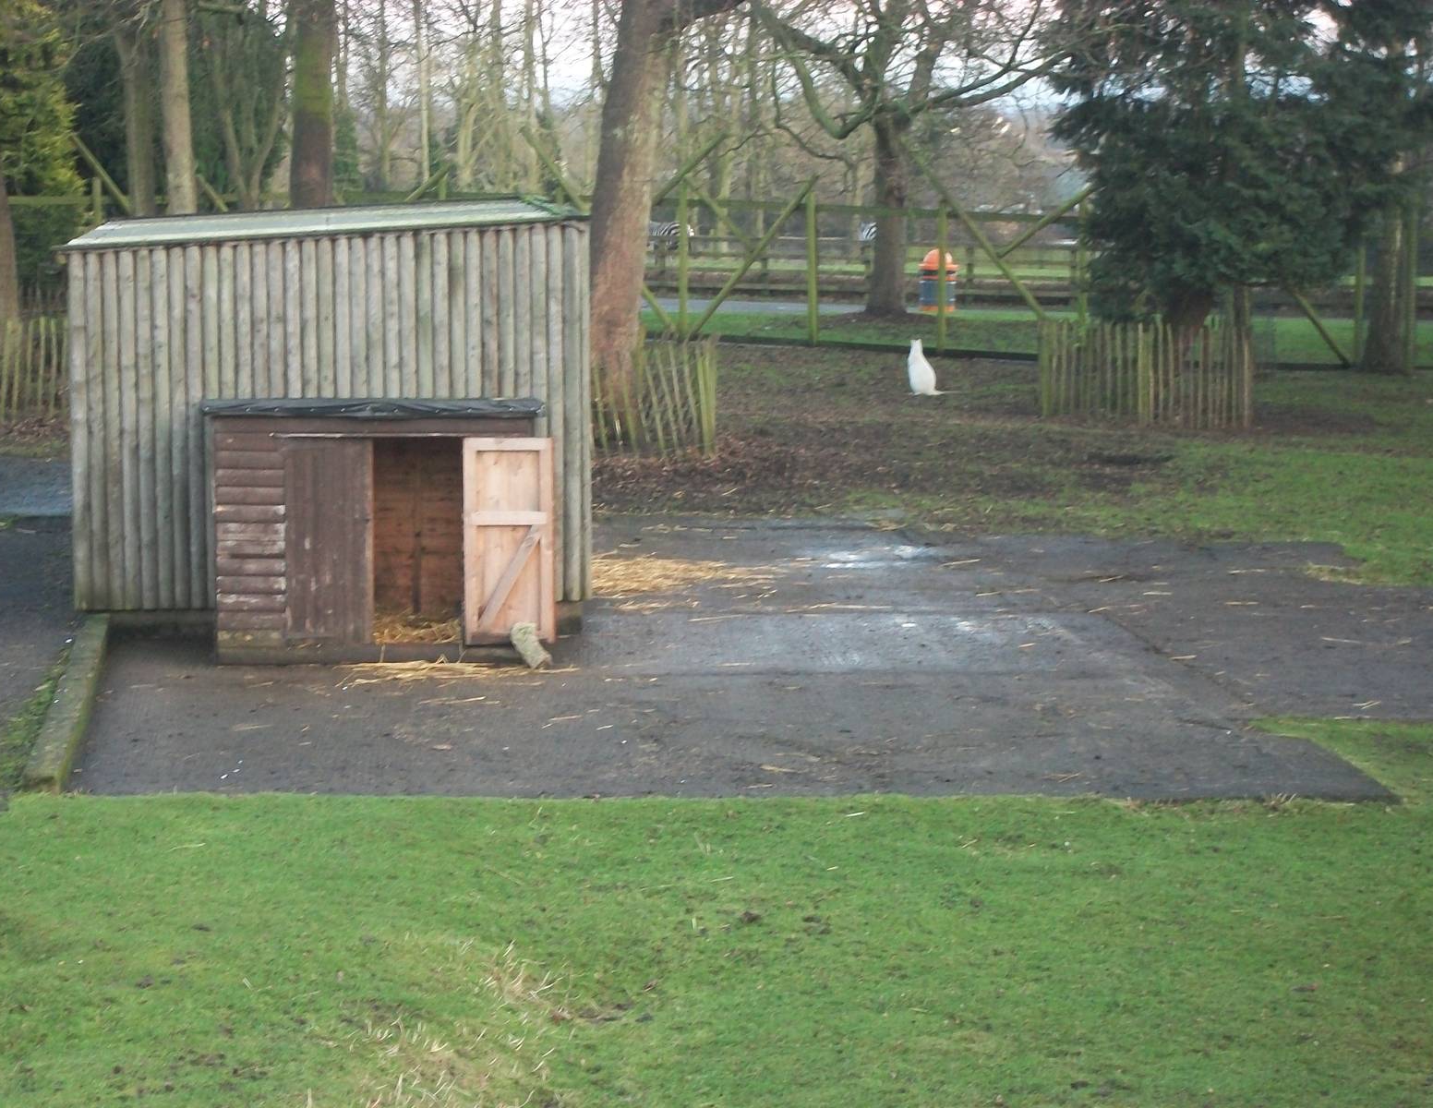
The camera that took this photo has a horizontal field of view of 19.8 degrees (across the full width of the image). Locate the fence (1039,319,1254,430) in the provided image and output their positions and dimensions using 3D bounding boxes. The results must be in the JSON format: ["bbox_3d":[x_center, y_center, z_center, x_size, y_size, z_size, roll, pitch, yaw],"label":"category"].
[{"bbox_3d":[4.870,-2.070,46.500,2.100,1.130,1.400,1,7,12],"label":"fence"}]

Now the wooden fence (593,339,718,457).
[{"bbox_3d":[-0.980,-1.670,43.000,1.800,1.130,1.600,0,7,3],"label":"wooden fence"}]

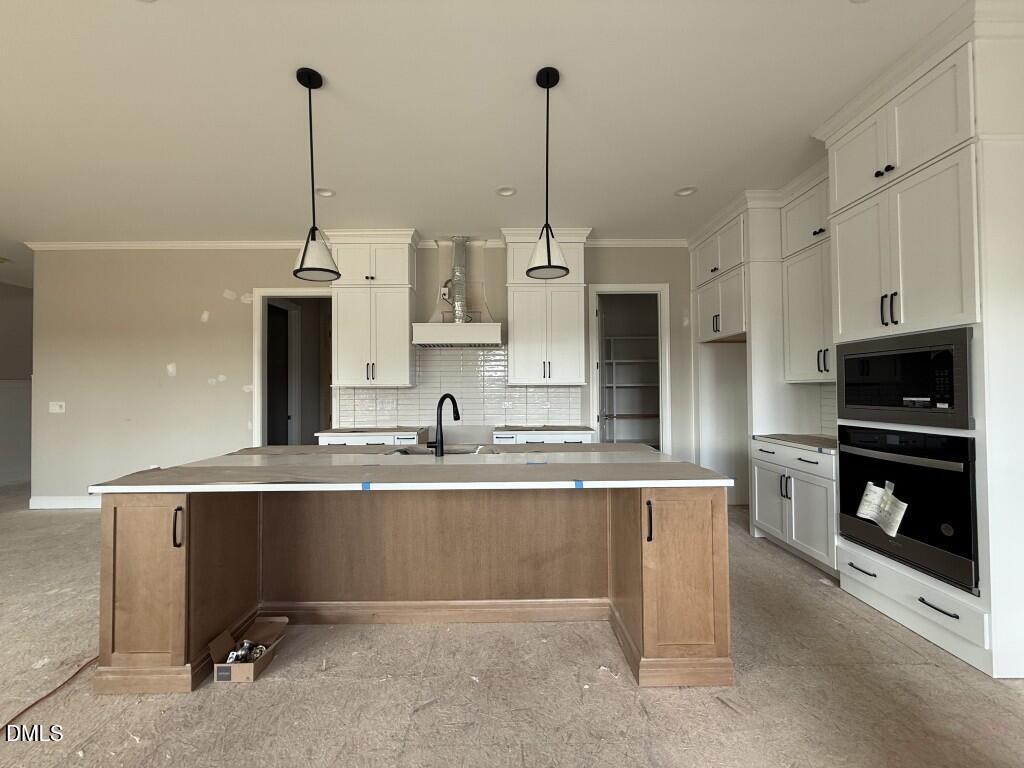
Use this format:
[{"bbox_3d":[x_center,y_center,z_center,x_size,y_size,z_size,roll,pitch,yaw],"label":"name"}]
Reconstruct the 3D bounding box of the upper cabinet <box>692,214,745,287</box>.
[{"bbox_3d":[2.394,-1.308,4.195,0.643,0.440,0.966,0,-1,-1],"label":"upper cabinet"}]

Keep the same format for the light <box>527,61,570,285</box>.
[{"bbox_3d":[0.199,-1.155,2.285,0.240,1.111,0.240,0,-1,-1],"label":"light"}]

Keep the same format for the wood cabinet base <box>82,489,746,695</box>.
[{"bbox_3d":[-0.428,0.912,2.381,2.768,0.868,1.148,0,-1,-1],"label":"wood cabinet base"}]

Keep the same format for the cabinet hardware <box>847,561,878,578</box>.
[{"bbox_3d":[2.105,1.124,2.487,0.034,0.016,0.181,0,-1,-1],"label":"cabinet hardware"}]

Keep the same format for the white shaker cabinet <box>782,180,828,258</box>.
[{"bbox_3d":[2.567,-1.337,3.206,0.328,0.445,0.913,0,-1,-1],"label":"white shaker cabinet"}]

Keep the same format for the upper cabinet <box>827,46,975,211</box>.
[{"bbox_3d":[2.458,-1.366,2.354,0.641,0.456,0.857,0,-1,-1],"label":"upper cabinet"}]

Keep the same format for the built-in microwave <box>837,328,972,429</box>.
[{"bbox_3d":[2.374,-0.017,2.327,0.481,0.471,0.767,0,-1,-1],"label":"built-in microwave"}]

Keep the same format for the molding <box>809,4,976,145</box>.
[{"bbox_3d":[2.090,-1.652,2.337,0.097,0.145,0.970,0,-1,-1],"label":"molding"}]

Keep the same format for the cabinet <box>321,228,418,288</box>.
[{"bbox_3d":[-1.517,-1.350,4.628,0.987,0.611,0.401,0,-1,-1],"label":"cabinet"}]

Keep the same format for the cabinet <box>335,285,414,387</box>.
[{"bbox_3d":[-1.512,-0.504,4.608,0.821,1.064,0.360,0,-1,-1],"label":"cabinet"}]

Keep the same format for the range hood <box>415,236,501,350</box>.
[{"bbox_3d":[-0.573,-1.025,4.556,0.922,1.255,0.500,0,-1,-1],"label":"range hood"}]

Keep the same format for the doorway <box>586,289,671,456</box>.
[{"bbox_3d":[1.379,0.109,4.851,0.933,2.540,0.140,0,-1,-1],"label":"doorway"}]

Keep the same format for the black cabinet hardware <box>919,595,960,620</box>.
[{"bbox_3d":[2.109,1.106,2.045,0.037,0.018,0.188,0,-1,-1],"label":"black cabinet hardware"}]

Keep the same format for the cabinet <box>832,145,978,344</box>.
[{"bbox_3d":[2.430,-0.693,2.316,0.638,0.833,0.842,0,-1,-1],"label":"cabinet"}]

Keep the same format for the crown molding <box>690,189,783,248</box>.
[{"bbox_3d":[2.197,-1.614,4.227,0.345,0.148,1.230,0,-1,-1],"label":"crown molding"}]

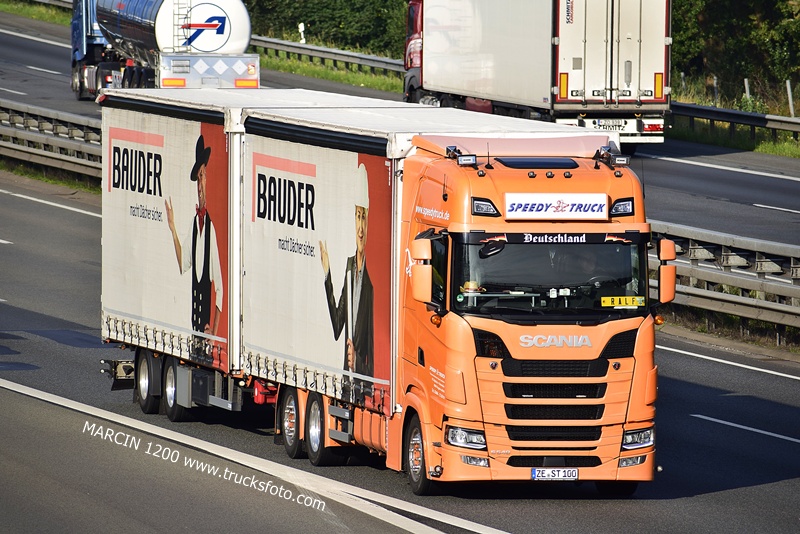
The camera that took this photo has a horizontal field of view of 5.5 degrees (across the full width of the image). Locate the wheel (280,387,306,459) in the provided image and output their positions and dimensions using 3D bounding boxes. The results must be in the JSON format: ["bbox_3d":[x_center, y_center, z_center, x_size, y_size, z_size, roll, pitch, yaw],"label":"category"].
[{"bbox_3d":[-1.161,1.795,98.114,0.330,0.930,0.930,0,3,-14],"label":"wheel"}]

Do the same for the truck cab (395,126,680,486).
[{"bbox_3d":[1.446,0.542,91.907,2.840,3.890,2.220,0,3,-14],"label":"truck cab"}]

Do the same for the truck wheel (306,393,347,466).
[{"bbox_3d":[-0.840,1.857,96.803,0.335,0.930,0.930,0,3,-14],"label":"truck wheel"}]

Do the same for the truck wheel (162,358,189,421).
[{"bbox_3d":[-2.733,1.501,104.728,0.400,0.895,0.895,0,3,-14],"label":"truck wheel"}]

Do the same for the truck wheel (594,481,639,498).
[{"bbox_3d":[2.398,2.060,92.581,0.345,0.935,0.935,0,3,-14],"label":"truck wheel"}]

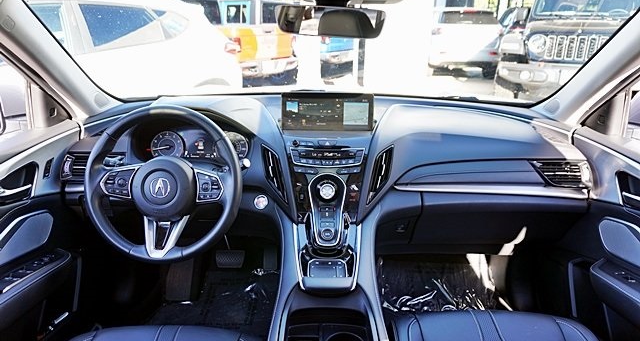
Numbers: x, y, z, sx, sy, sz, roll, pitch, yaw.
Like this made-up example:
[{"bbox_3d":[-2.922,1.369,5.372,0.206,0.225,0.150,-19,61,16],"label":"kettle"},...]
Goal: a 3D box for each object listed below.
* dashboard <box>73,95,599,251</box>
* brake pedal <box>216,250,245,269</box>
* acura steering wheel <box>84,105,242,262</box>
[{"bbox_3d":[0.024,-0.007,1.308,1.450,0.430,0.470,0,20,0],"label":"dashboard"},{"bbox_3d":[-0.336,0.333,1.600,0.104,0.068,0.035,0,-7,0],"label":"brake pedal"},{"bbox_3d":[-0.372,0.034,1.025,0.370,0.370,0.120,0,-3,0],"label":"acura steering wheel"}]

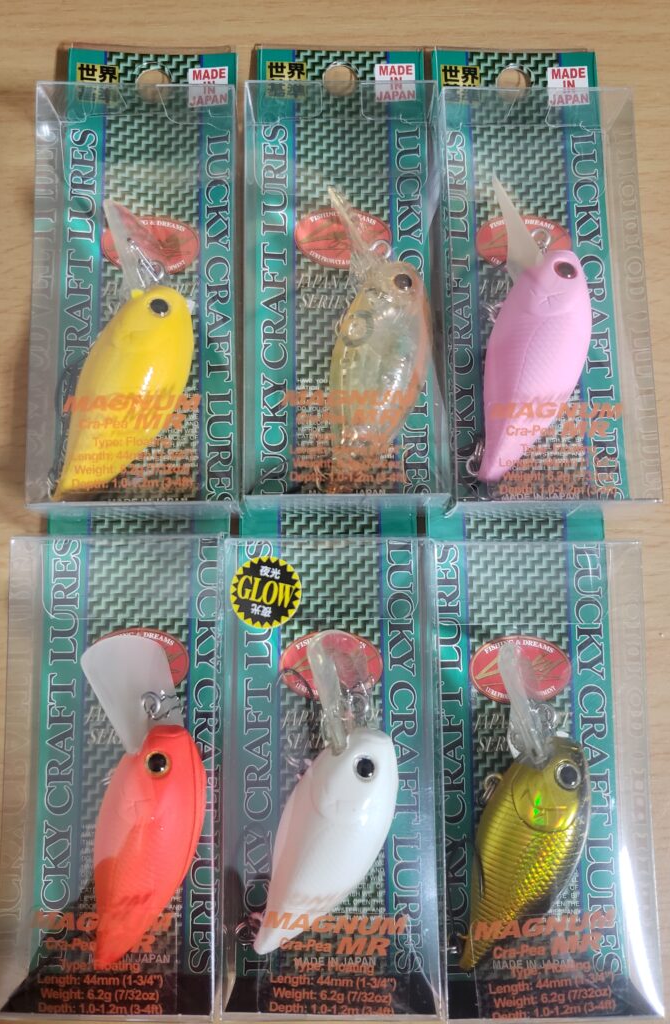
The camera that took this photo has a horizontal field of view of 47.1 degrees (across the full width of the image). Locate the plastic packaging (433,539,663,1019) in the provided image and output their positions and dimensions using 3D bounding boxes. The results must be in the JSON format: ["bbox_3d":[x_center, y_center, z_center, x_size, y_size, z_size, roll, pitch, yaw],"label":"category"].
[{"bbox_3d":[0.036,0.042,0.137,0.036,0.013,0.084,-1,84,0],"label":"plastic packaging"}]

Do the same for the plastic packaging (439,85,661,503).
[{"bbox_3d":[0.038,-0.043,0.146,0.036,0.013,0.084,-1,83,-1],"label":"plastic packaging"}]

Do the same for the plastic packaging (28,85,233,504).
[{"bbox_3d":[-0.036,-0.042,0.143,0.036,0.013,0.084,-1,83,-2],"label":"plastic packaging"}]

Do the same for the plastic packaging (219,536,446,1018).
[{"bbox_3d":[-0.001,0.042,0.136,0.036,0.013,0.084,0,84,1],"label":"plastic packaging"}]

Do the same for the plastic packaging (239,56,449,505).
[{"bbox_3d":[0.002,-0.044,0.145,0.036,0.013,0.084,-1,83,-1],"label":"plastic packaging"}]

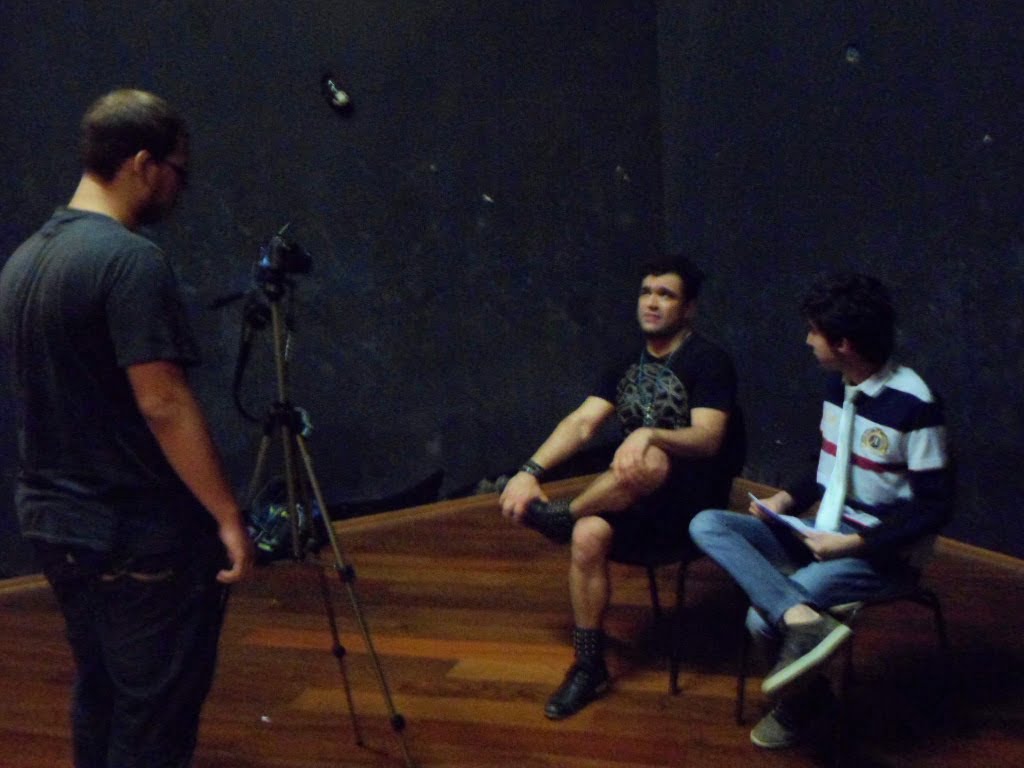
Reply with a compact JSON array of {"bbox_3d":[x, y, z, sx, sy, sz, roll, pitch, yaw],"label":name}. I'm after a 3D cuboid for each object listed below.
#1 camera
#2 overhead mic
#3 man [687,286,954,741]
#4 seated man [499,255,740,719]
[{"bbox_3d":[-0.505,-0.289,2.375,0.100,0.090,0.110,-8,10,-29],"label":"camera"},{"bbox_3d":[-0.781,-1.316,4.803,0.130,0.200,0.110,-7,9,-24],"label":"overhead mic"},{"bbox_3d":[0.835,0.331,2.858,0.740,1.230,0.550,-8,10,-29],"label":"man"},{"bbox_3d":[0.350,0.268,3.249,0.820,1.270,0.580,-11,12,-43],"label":"seated man"}]

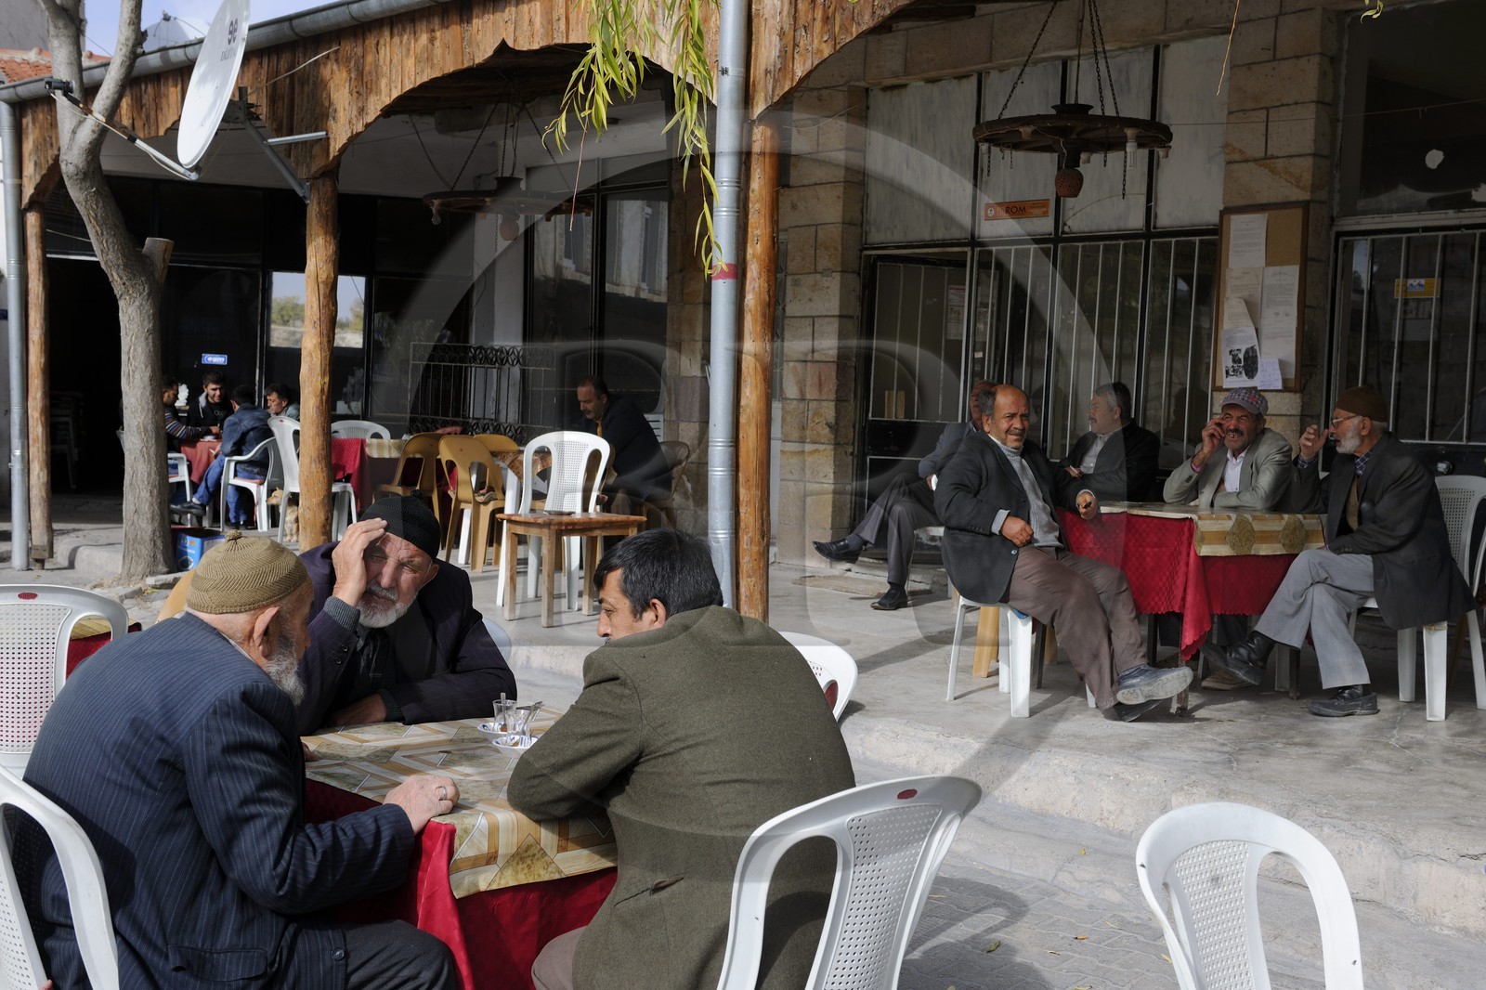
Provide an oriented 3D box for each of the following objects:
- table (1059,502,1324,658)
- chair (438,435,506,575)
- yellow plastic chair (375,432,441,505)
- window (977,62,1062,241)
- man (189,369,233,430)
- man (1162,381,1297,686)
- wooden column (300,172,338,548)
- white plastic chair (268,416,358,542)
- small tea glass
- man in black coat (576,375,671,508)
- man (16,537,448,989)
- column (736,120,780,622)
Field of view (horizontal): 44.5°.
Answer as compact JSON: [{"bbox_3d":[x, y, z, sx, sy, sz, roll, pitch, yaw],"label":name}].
[{"bbox_3d":[1.728,0.421,7.253,0.800,0.760,0.800,-2,6,-37],"label":"table"},{"bbox_3d":[-1.591,0.043,11.039,0.520,0.810,0.460,-3,6,-38],"label":"chair"},{"bbox_3d":[-2.261,0.003,12.226,0.460,0.800,0.500,-1,4,-38],"label":"yellow plastic chair"},{"bbox_3d":[1.510,-1.882,10.032,0.050,0.940,0.635,-3,6,-39],"label":"window"},{"bbox_3d":[-4.215,-0.378,14.410,0.520,1.250,0.750,0,4,-14],"label":"man"},{"bbox_3d":[2.071,0.162,7.701,0.560,1.220,0.740,3,4,25],"label":"man"},{"bbox_3d":[-2.430,-0.665,10.382,0.180,2.325,0.180,-1,5,-41],"label":"wooden column"},{"bbox_3d":[-3.053,-0.107,12.922,0.520,0.860,0.460,-1,4,-35],"label":"white plastic chair"},{"bbox_3d":[-0.496,0.461,3.786,0.052,0.068,0.052,1,3,0],"label":"small tea glass"},{"bbox_3d":[-0.797,-0.117,11.415,0.760,1.220,0.560,0,4,-23],"label":"man in black coat"},{"bbox_3d":[-0.811,0.686,2.964,0.570,1.260,0.800,5,6,44],"label":"man"},{"bbox_3d":[0.044,-0.338,7.143,0.140,2.220,0.140,2,3,0],"label":"column"}]

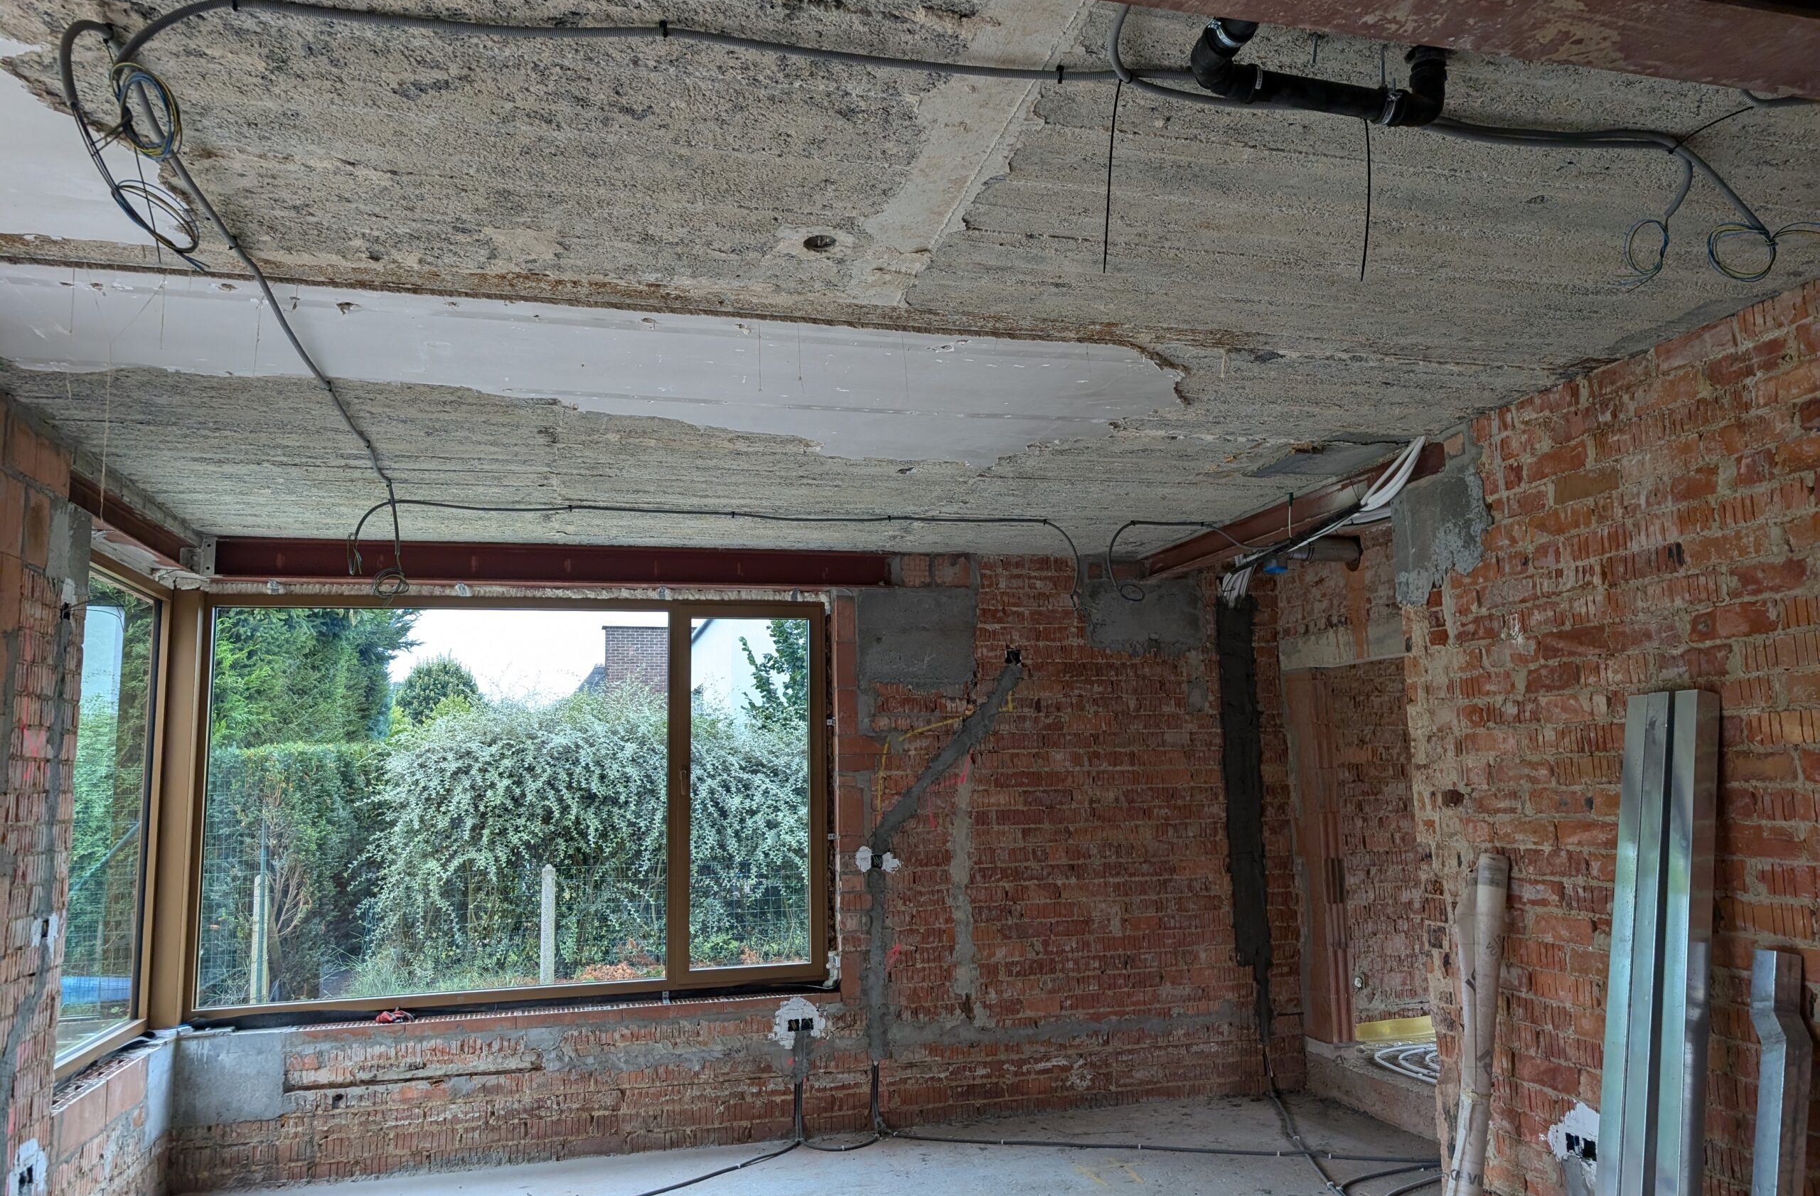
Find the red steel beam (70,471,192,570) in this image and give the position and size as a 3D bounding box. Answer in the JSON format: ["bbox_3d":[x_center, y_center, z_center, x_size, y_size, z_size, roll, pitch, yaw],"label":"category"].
[{"bbox_3d":[-2.596,-0.233,4.175,0.100,0.107,1.280,1,-8,-15],"label":"red steel beam"}]

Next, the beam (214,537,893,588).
[{"bbox_3d":[-1.405,-0.129,5.323,2.720,0.165,0.140,1,-8,-14],"label":"beam"}]

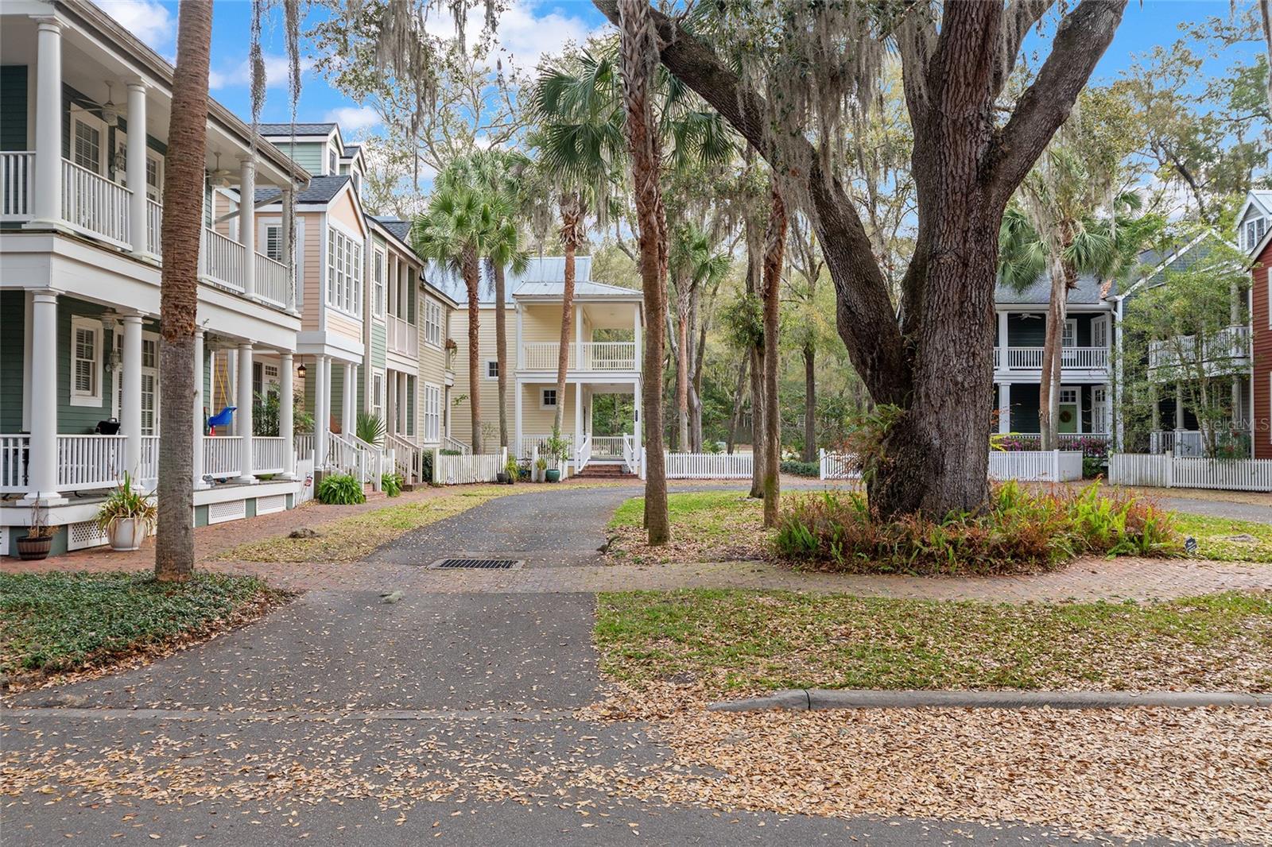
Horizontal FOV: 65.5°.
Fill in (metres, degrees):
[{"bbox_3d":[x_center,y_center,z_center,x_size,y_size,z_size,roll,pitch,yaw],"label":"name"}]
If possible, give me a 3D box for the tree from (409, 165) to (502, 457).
[{"bbox_3d":[-7.167,-4.016,39.821,3.600,12.570,3.500,0,-1,0],"label":"tree"}]

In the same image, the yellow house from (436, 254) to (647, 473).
[{"bbox_3d":[-4.756,-2.933,47.195,10.200,10.707,10.700,0,-1,0],"label":"yellow house"}]

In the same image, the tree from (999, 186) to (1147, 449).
[{"bbox_3d":[17.516,-3.629,40.103,5.400,11.807,5.000,0,-1,0],"label":"tree"}]

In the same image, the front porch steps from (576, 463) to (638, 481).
[{"bbox_3d":[-1.227,2.019,41.365,2.500,0.566,1.000,0,-1,0],"label":"front porch steps"}]

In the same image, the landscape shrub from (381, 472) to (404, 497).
[{"bbox_3d":[-6.847,1.698,27.666,0.800,0.643,0.800,0,-1,0],"label":"landscape shrub"}]

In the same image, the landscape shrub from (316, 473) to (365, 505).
[{"bbox_3d":[-7.228,1.594,24.187,1.050,0.708,1.150,0,-1,0],"label":"landscape shrub"}]

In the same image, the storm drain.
[{"bbox_3d":[-1.892,1.725,11.886,1.060,0.060,1.030,0,-1,0],"label":"storm drain"}]

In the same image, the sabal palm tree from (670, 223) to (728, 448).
[{"bbox_3d":[2.531,-3.369,45.464,3.600,11.508,3.500,0,-1,0],"label":"sabal palm tree"}]

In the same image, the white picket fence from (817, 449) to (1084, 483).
[{"bbox_3d":[12.832,1.653,39.777,10.657,1.234,2.175,0,-1,7],"label":"white picket fence"}]

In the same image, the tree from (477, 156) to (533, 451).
[{"bbox_3d":[-5.525,-4.458,41.281,2.900,13.514,2.900,0,-1,0],"label":"tree"}]

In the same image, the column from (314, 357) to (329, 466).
[{"bbox_3d":[-7.904,-0.287,24.806,0.270,2.866,0.270,0,-1,0],"label":"column"}]

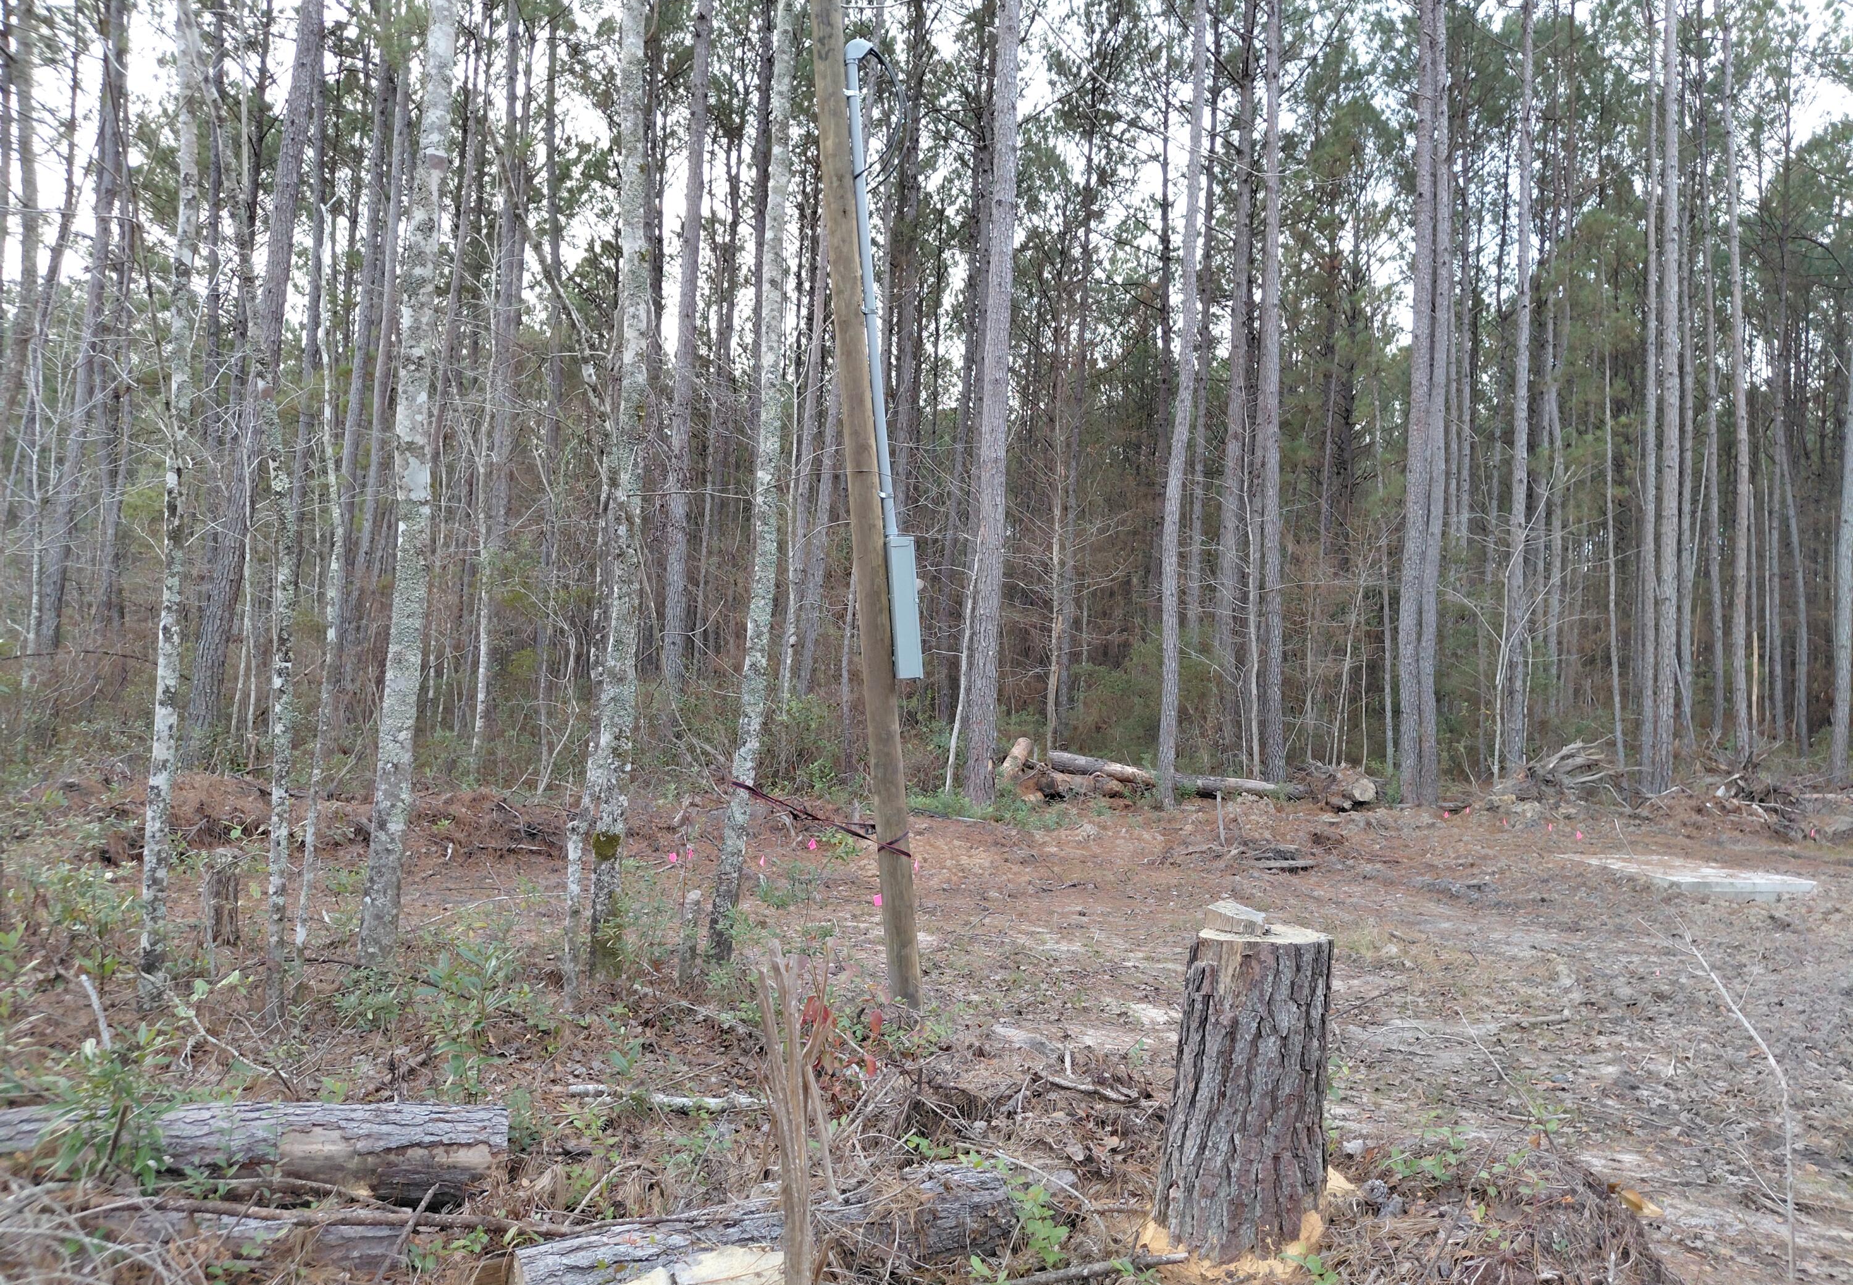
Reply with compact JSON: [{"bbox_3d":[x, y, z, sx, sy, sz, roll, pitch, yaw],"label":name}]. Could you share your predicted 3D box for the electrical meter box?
[{"bbox_3d":[-0.113,-0.174,6.720,0.130,0.710,0.340,-3,-3,-9],"label":"electrical meter box"}]

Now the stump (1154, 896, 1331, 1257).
[{"bbox_3d":[0.859,1.175,3.650,0.420,0.860,0.420,3,-3,0],"label":"stump"}]

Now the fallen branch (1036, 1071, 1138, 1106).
[{"bbox_3d":[0.603,1.674,5.025,0.384,0.050,0.070,5,-1,23],"label":"fallen branch"}]

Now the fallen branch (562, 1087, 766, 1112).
[{"bbox_3d":[-0.968,1.672,4.900,0.753,0.050,0.060,0,-3,8],"label":"fallen branch"}]

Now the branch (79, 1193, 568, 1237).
[{"bbox_3d":[-1.581,1.516,3.550,1.344,0.060,0.075,0,-3,6],"label":"branch"}]

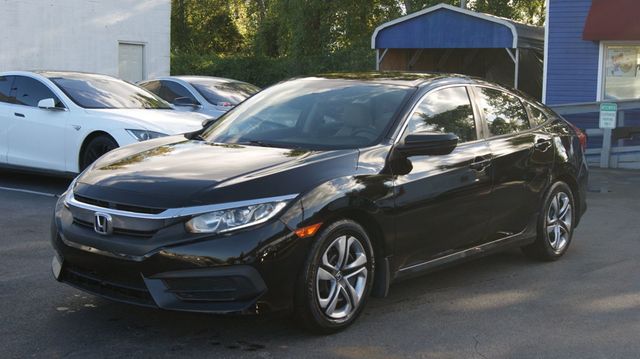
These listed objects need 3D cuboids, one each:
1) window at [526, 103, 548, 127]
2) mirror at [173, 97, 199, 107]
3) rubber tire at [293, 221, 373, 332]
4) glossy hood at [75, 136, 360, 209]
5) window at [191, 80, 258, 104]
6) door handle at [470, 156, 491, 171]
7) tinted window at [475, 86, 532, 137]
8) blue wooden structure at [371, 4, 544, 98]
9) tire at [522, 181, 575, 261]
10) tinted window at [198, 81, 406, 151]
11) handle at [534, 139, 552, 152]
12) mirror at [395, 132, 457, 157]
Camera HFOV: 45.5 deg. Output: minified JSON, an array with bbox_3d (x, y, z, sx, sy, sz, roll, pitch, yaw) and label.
[{"bbox_3d":[1.704,-0.502,5.955,0.060,0.220,0.360,-28,-15,39],"label":"window"},{"bbox_3d":[-1.991,-1.155,11.300,0.260,0.150,0.190,-5,8,-43],"label":"mirror"},{"bbox_3d":[0.042,0.511,4.093,0.220,0.640,0.640,6,8,37],"label":"rubber tire"},{"bbox_3d":[-0.636,-0.059,4.426,1.560,0.290,1.220,6,8,41],"label":"glossy hood"},{"bbox_3d":[-1.403,-1.355,12.100,1.400,0.170,0.950,-5,37,-43],"label":"window"},{"bbox_3d":[1.082,-0.115,5.042,0.060,0.065,0.240,6,8,41],"label":"door handle"},{"bbox_3d":[1.339,-0.492,5.570,0.070,0.400,0.740,-28,-15,39],"label":"tinted window"},{"bbox_3d":[4.432,-2.607,20.431,3.660,3.550,6.100,4,7,30],"label":"blue wooden structure"},{"bbox_3d":[1.828,0.323,6.109,0.220,0.640,0.640,6,8,41],"label":"tire"},{"bbox_3d":[-0.075,-0.450,5.018,1.400,0.170,0.900,6,36,41],"label":"tinted window"},{"bbox_3d":[1.698,-0.259,5.728,0.060,0.065,0.240,6,8,41],"label":"handle"},{"bbox_3d":[0.606,-0.218,4.409,0.250,0.160,0.210,6,8,41],"label":"mirror"}]

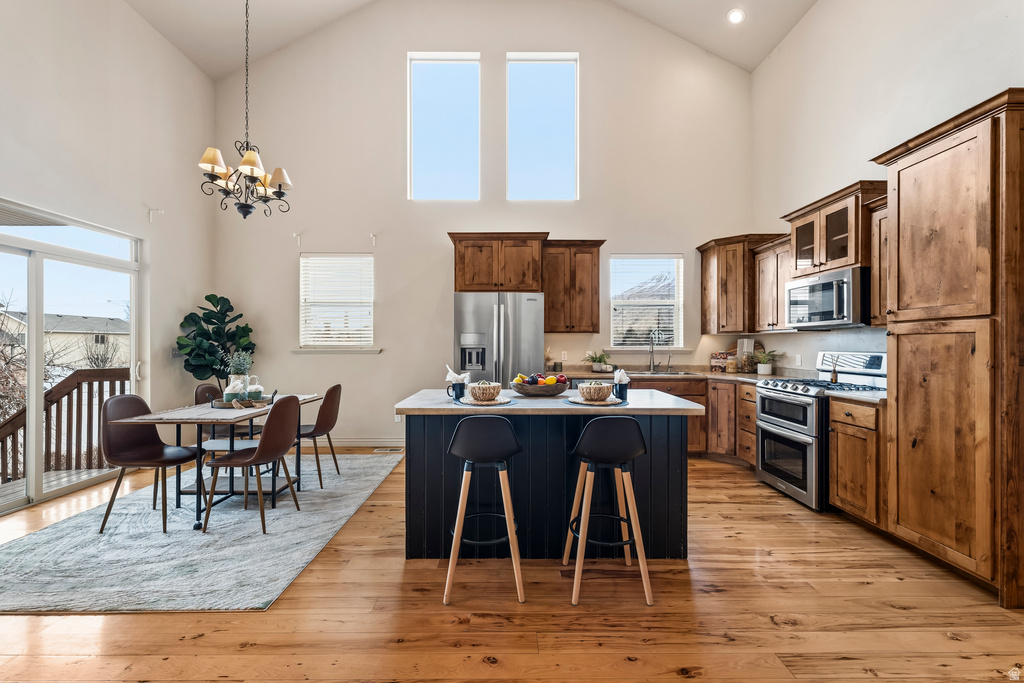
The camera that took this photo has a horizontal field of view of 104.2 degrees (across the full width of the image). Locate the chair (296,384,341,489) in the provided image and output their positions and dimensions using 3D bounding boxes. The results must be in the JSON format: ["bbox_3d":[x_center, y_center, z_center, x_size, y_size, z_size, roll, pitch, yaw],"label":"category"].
[{"bbox_3d":[-1.830,0.846,3.659,0.550,0.900,0.460,0,0,0],"label":"chair"}]

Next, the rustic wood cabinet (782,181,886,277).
[{"bbox_3d":[2.763,-0.877,3.364,0.400,0.603,0.870,0,0,0],"label":"rustic wood cabinet"}]

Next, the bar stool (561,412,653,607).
[{"bbox_3d":[0.483,0.833,2.128,0.435,0.925,0.425,0,0,0],"label":"bar stool"}]

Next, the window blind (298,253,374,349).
[{"bbox_3d":[-2.159,-0.500,4.960,0.915,1.190,0.120,0,0,0],"label":"window blind"}]

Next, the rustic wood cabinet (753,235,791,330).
[{"bbox_3d":[2.780,-0.540,4.020,0.370,0.910,0.560,0,0,0],"label":"rustic wood cabinet"}]

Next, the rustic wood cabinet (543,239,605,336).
[{"bbox_3d":[0.685,-0.620,4.670,0.720,1.040,0.380,0,0,-1],"label":"rustic wood cabinet"}]

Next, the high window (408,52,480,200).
[{"bbox_3d":[-0.836,-2.655,4.970,0.905,1.826,0.130,0,0,0],"label":"high window"}]

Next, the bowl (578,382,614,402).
[{"bbox_3d":[0.525,0.315,2.500,0.217,0.100,0.217,0,0,0],"label":"bowl"}]

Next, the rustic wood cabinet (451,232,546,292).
[{"bbox_3d":[-0.145,-0.834,4.564,1.060,0.620,0.700,0,0,0],"label":"rustic wood cabinet"}]

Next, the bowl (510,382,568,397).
[{"bbox_3d":[0.198,0.335,2.810,0.410,0.095,0.330,0,0,-1],"label":"bowl"}]

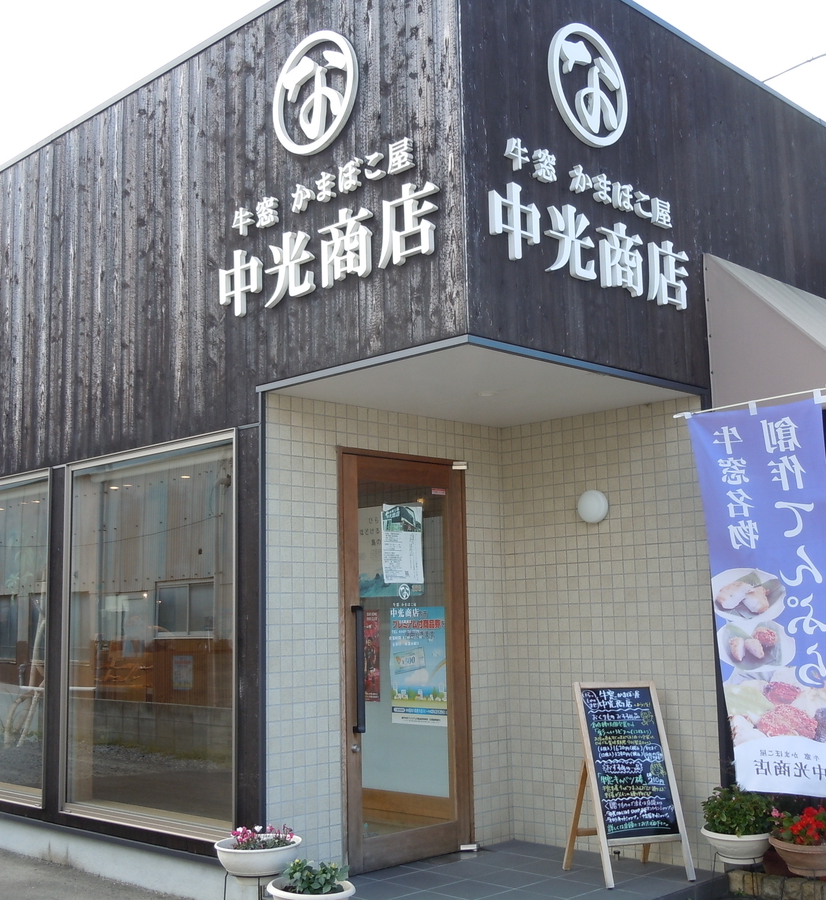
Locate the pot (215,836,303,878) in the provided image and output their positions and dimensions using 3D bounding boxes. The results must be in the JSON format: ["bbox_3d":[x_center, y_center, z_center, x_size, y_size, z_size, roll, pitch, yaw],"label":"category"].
[{"bbox_3d":[-0.635,1.681,4.720,0.360,0.135,0.360,-1,-8,0],"label":"pot"}]

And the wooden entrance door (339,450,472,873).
[{"bbox_3d":[-0.017,1.084,6.135,0.100,2.135,0.975,-9,-11,44],"label":"wooden entrance door"}]

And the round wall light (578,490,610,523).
[{"bbox_3d":[0.986,0.312,6.300,0.180,0.183,0.120,-9,-11,44],"label":"round wall light"}]

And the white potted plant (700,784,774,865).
[{"bbox_3d":[1.456,1.667,5.100,0.350,0.320,0.350,-9,-11,44],"label":"white potted plant"}]

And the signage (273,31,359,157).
[{"bbox_3d":[-0.469,-1.699,5.434,0.575,0.575,0.060,-9,-11,44],"label":"signage"}]

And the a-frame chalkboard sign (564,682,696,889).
[{"bbox_3d":[1.044,1.629,5.685,0.470,0.935,0.460,1,-8,-19],"label":"a-frame chalkboard sign"}]

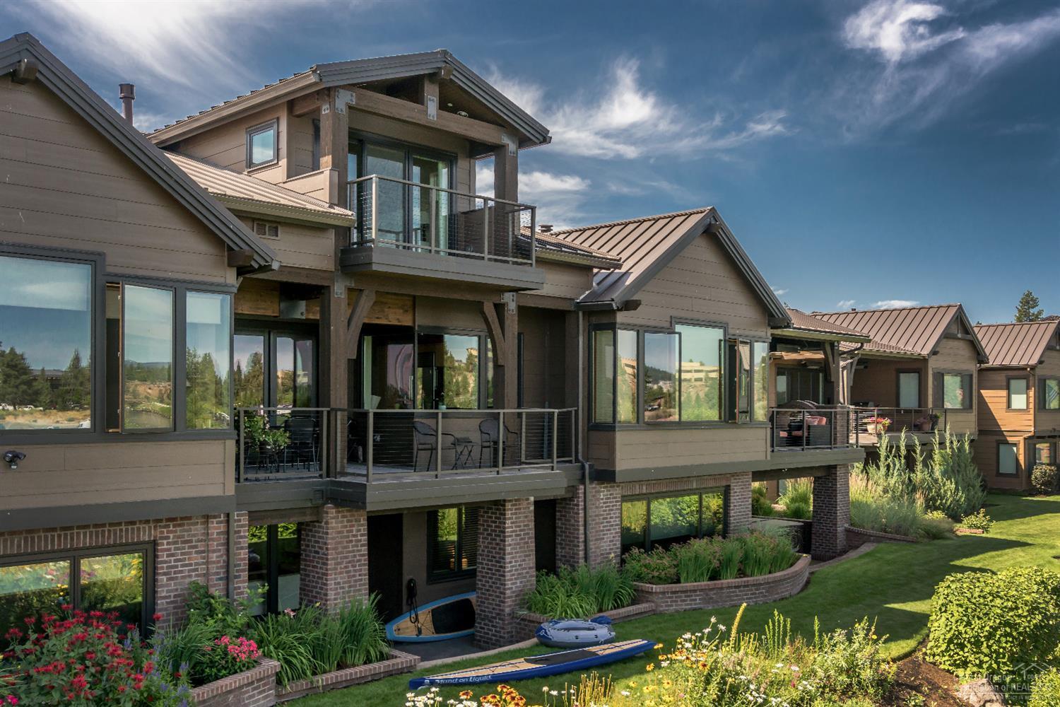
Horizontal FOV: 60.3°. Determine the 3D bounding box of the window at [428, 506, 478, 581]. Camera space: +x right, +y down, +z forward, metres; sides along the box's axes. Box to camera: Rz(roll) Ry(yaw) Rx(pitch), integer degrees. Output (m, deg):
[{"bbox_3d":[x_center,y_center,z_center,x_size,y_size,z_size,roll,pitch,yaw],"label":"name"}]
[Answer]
[{"bbox_3d":[-1.360,3.510,16.700,1.320,1.380,0.120,2,-3,-42],"label":"window"}]

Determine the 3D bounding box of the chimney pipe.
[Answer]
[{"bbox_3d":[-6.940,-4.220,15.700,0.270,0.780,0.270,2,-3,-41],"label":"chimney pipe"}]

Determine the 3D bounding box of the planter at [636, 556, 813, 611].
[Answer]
[{"bbox_3d":[4.950,5.279,20.744,6.435,0.584,1.485,3,-4,-42],"label":"planter"}]

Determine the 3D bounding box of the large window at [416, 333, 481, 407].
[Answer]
[{"bbox_3d":[-1.528,0.361,17.177,1.515,1.495,0.099,3,-4,-42],"label":"large window"}]

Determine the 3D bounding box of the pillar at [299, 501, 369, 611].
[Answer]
[{"bbox_3d":[-3.067,3.640,14.288,0.742,2.524,0.832,3,-4,-42],"label":"pillar"}]

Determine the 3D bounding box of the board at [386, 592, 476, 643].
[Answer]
[{"bbox_3d":[-1.343,4.811,16.746,3.039,0.762,0.139,3,-4,-42],"label":"board"}]

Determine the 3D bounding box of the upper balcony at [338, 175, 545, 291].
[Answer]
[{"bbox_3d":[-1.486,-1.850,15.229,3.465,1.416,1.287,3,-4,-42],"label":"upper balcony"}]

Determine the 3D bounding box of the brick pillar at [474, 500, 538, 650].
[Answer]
[{"bbox_3d":[-0.438,3.869,16.629,0.792,2.653,0.841,3,-4,-42],"label":"brick pillar"}]

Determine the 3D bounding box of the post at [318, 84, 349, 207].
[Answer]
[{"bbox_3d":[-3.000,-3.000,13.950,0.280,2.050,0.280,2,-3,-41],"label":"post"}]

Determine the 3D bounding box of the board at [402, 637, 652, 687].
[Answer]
[{"bbox_3d":[0.185,4.740,13.900,4.100,0.220,0.700,1,-3,-27],"label":"board"}]

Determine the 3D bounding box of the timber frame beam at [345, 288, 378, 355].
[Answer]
[{"bbox_3d":[-2.743,-0.459,14.669,0.525,1.094,0.158,3,-4,-42],"label":"timber frame beam"}]

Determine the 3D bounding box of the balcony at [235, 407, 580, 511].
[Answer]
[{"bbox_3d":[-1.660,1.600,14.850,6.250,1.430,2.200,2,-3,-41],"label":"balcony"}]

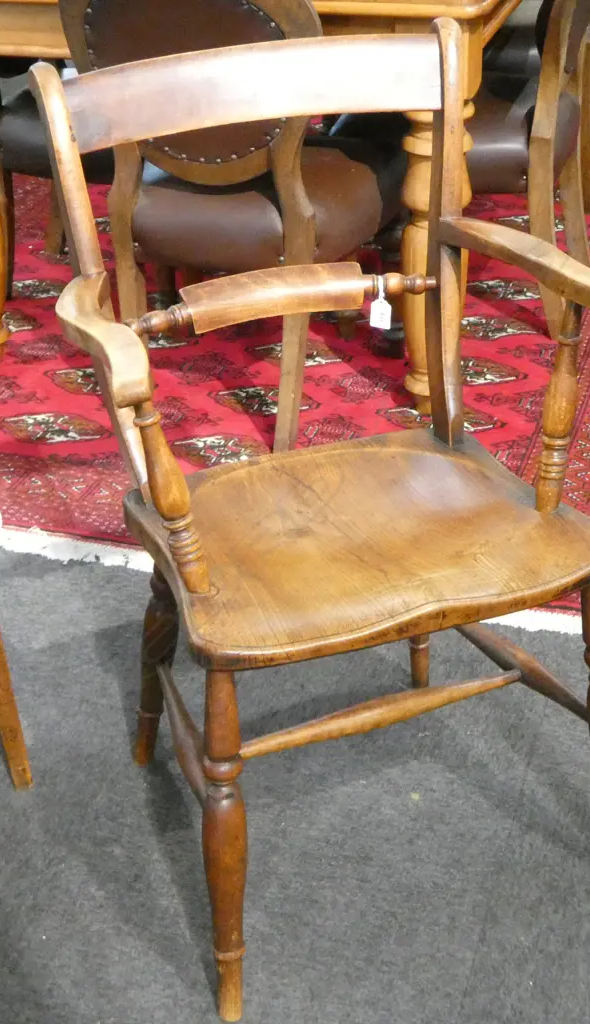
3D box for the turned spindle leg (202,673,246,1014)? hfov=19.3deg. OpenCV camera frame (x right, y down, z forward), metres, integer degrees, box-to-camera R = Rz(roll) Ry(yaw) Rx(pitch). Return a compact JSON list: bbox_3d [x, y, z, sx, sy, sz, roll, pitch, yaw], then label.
[{"bbox_3d":[-0.070,0.347,1.759,0.046,0.412,0.046,0,22,0],"label":"turned spindle leg"}]

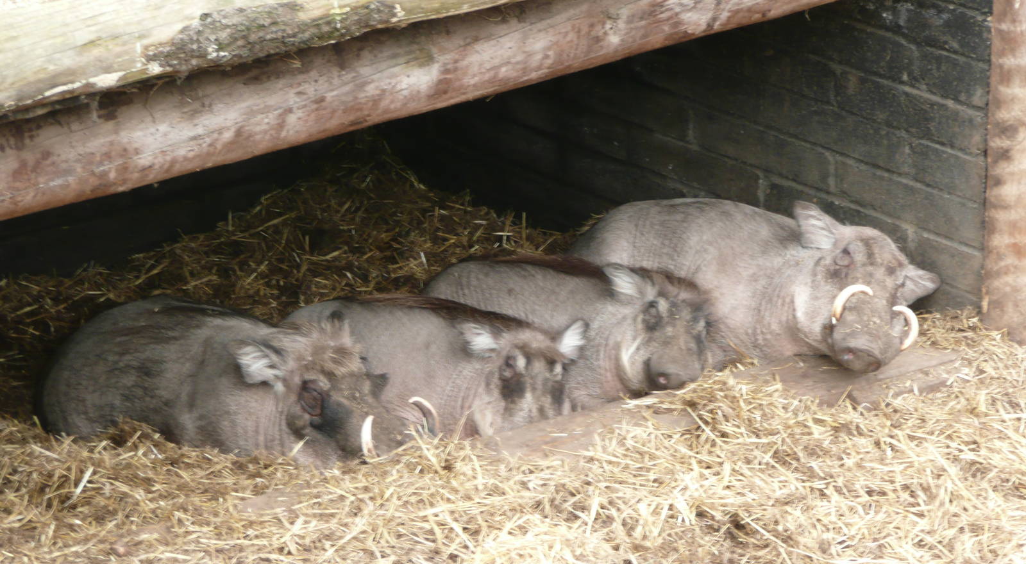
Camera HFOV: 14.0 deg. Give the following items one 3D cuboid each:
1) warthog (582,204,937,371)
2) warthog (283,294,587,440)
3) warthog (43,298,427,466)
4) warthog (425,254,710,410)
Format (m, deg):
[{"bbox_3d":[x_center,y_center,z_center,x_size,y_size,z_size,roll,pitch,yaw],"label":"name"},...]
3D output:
[{"bbox_3d":[0.571,0.013,10.000,1.040,0.380,0.420,14,22,38],"label":"warthog"},{"bbox_3d":[-0.190,0.199,9.550,0.920,0.340,0.380,16,23,43],"label":"warthog"},{"bbox_3d":[-0.632,0.226,9.400,0.970,0.350,0.400,12,21,34],"label":"warthog"},{"bbox_3d":[0.121,0.121,9.750,0.380,0.340,0.920,-16,23,-42],"label":"warthog"}]

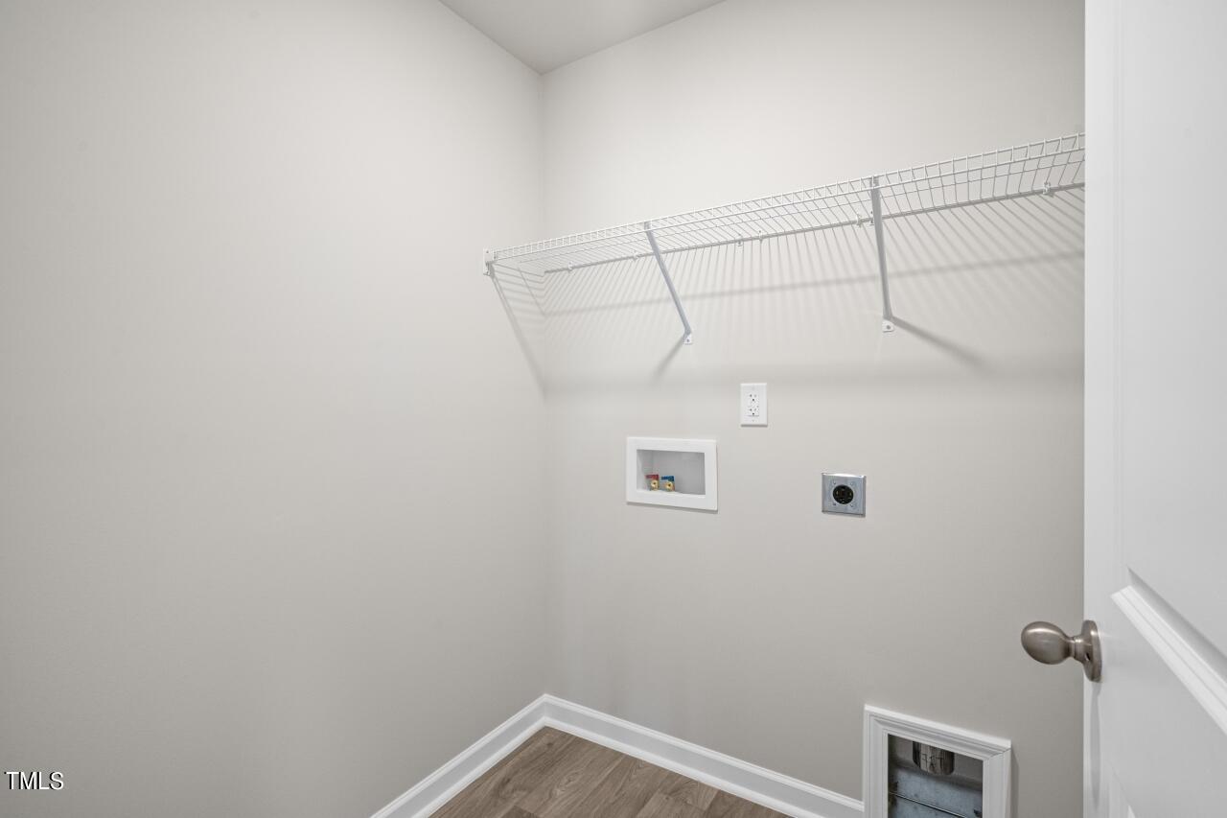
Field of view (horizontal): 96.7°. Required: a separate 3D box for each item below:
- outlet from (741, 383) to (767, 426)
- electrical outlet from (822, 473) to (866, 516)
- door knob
[{"bbox_3d":[0.423,-0.013,1.642,0.079,0.124,0.008,0,0,31],"label":"outlet"},{"bbox_3d":[0.640,0.237,1.512,0.114,0.114,0.008,0,0,31],"label":"electrical outlet"},{"bbox_3d":[0.520,0.276,0.639,0.068,0.066,0.066,0,0,31],"label":"door knob"}]

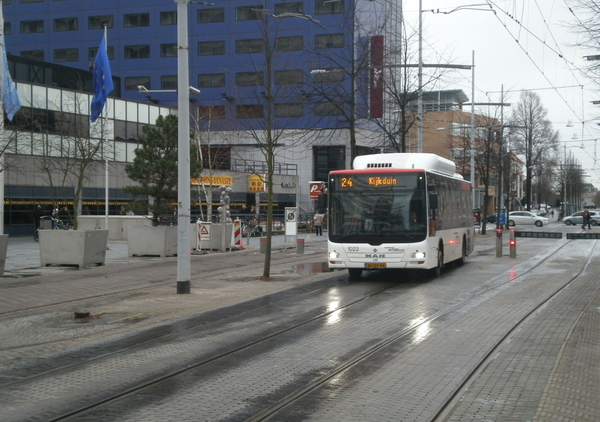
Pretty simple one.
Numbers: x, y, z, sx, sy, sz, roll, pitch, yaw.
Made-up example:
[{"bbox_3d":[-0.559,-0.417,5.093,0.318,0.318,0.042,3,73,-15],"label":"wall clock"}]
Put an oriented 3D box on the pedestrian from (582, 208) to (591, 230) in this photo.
[{"bbox_3d":[24.400,0.770,87.000,0.450,1.710,0.550,0,0,16],"label":"pedestrian"}]

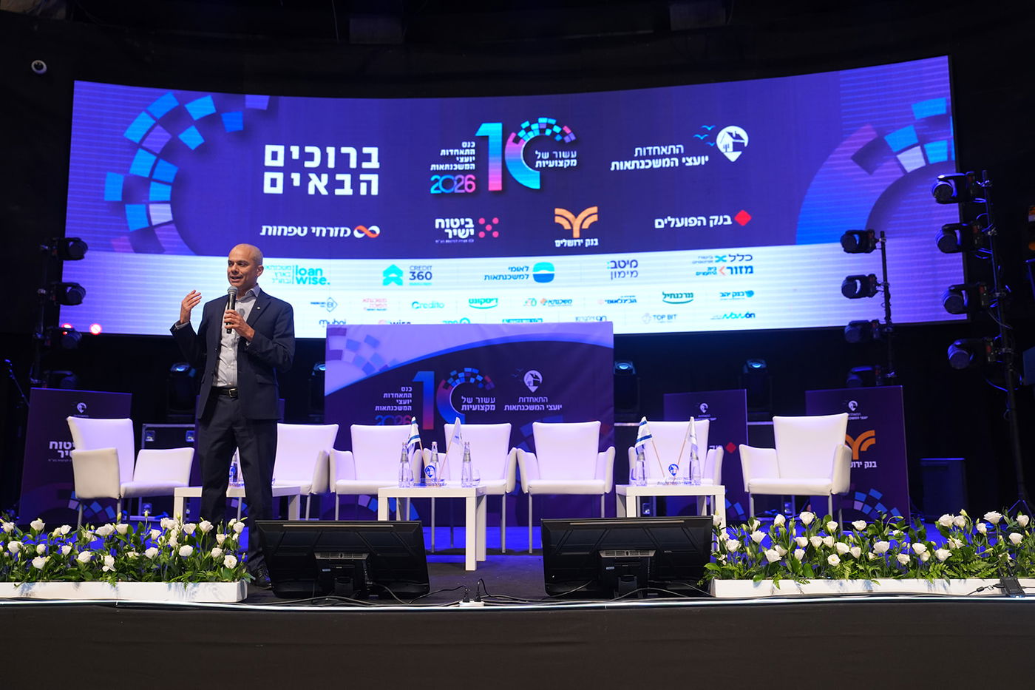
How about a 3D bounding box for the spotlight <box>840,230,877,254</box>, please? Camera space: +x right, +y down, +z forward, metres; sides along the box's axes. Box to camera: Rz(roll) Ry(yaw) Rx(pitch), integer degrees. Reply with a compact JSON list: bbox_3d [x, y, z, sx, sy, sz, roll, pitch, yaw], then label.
[{"bbox_3d":[3.847,-1.164,10.057,0.390,0.280,0.300,-2,0,12],"label":"spotlight"}]

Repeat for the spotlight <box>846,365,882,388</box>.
[{"bbox_3d":[3.493,0.330,8.984,0.330,0.250,0.280,-3,2,18],"label":"spotlight"}]

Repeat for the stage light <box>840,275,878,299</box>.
[{"bbox_3d":[3.501,-0.591,9.109,0.330,0.250,0.280,-3,2,18],"label":"stage light"}]

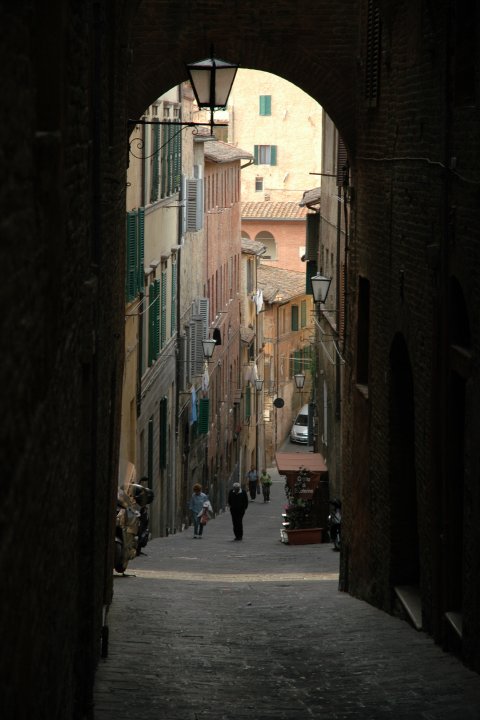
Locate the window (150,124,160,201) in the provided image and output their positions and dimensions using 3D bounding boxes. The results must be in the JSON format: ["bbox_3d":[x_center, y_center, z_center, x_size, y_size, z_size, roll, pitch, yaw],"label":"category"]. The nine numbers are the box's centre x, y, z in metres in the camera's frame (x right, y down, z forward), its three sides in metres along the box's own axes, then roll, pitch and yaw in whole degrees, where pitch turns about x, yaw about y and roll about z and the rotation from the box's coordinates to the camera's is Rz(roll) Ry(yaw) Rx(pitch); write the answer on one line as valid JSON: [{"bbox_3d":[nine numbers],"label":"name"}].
[{"bbox_3d":[-2.372,-5.578,59.300,0.250,2.250,1.500,1,6,2],"label":"window"}]

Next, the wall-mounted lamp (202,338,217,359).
[{"bbox_3d":[-0.973,-0.385,67.400,0.450,0.620,0.450,1,6,2],"label":"wall-mounted lamp"}]

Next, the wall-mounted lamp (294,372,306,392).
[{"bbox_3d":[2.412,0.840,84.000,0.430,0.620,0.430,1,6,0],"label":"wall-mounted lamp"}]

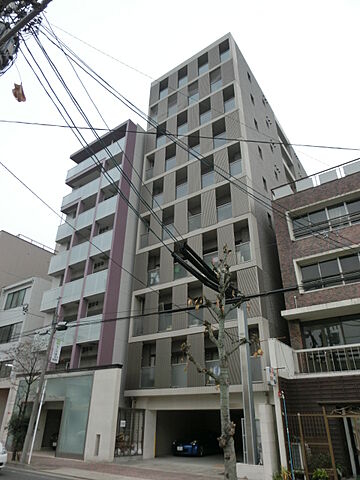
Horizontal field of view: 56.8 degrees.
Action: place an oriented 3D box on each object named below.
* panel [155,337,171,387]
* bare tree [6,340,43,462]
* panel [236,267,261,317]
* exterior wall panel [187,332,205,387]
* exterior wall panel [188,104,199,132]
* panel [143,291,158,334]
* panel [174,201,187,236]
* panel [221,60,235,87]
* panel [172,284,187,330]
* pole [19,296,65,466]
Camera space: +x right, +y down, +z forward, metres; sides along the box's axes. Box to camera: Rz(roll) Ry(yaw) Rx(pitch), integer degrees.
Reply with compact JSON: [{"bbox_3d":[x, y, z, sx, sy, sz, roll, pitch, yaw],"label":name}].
[{"bbox_3d":[-0.796,6.250,16.997,0.960,2.448,0.100,-18,-34,31],"label":"panel"},{"bbox_3d":[-7.884,7.971,16.899,1.650,5.433,1.550,-18,-34,31],"label":"bare tree"},{"bbox_3d":[3.364,2.624,16.477,0.928,2.522,0.120,-17,-34,29],"label":"panel"},{"bbox_3d":[0.810,5.727,16.002,0.933,2.448,0.100,-18,-34,31],"label":"exterior wall panel"},{"bbox_3d":[1.050,-8.707,23.994,0.947,2.448,0.100,-18,-34,31],"label":"exterior wall panel"},{"bbox_3d":[-1.571,4.109,18.834,0.984,2.447,0.100,-18,-34,31],"label":"panel"},{"bbox_3d":[0.082,-1.435,21.798,1.051,2.551,0.100,-18,-35,30],"label":"panel"},{"bbox_3d":[3.649,-12.874,25.637,0.994,2.551,0.100,-18,-35,30],"label":"panel"},{"bbox_3d":[0.052,3.714,18.410,1.007,2.408,0.120,-17,-34,29],"label":"panel"},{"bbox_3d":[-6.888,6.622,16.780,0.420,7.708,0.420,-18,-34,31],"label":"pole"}]

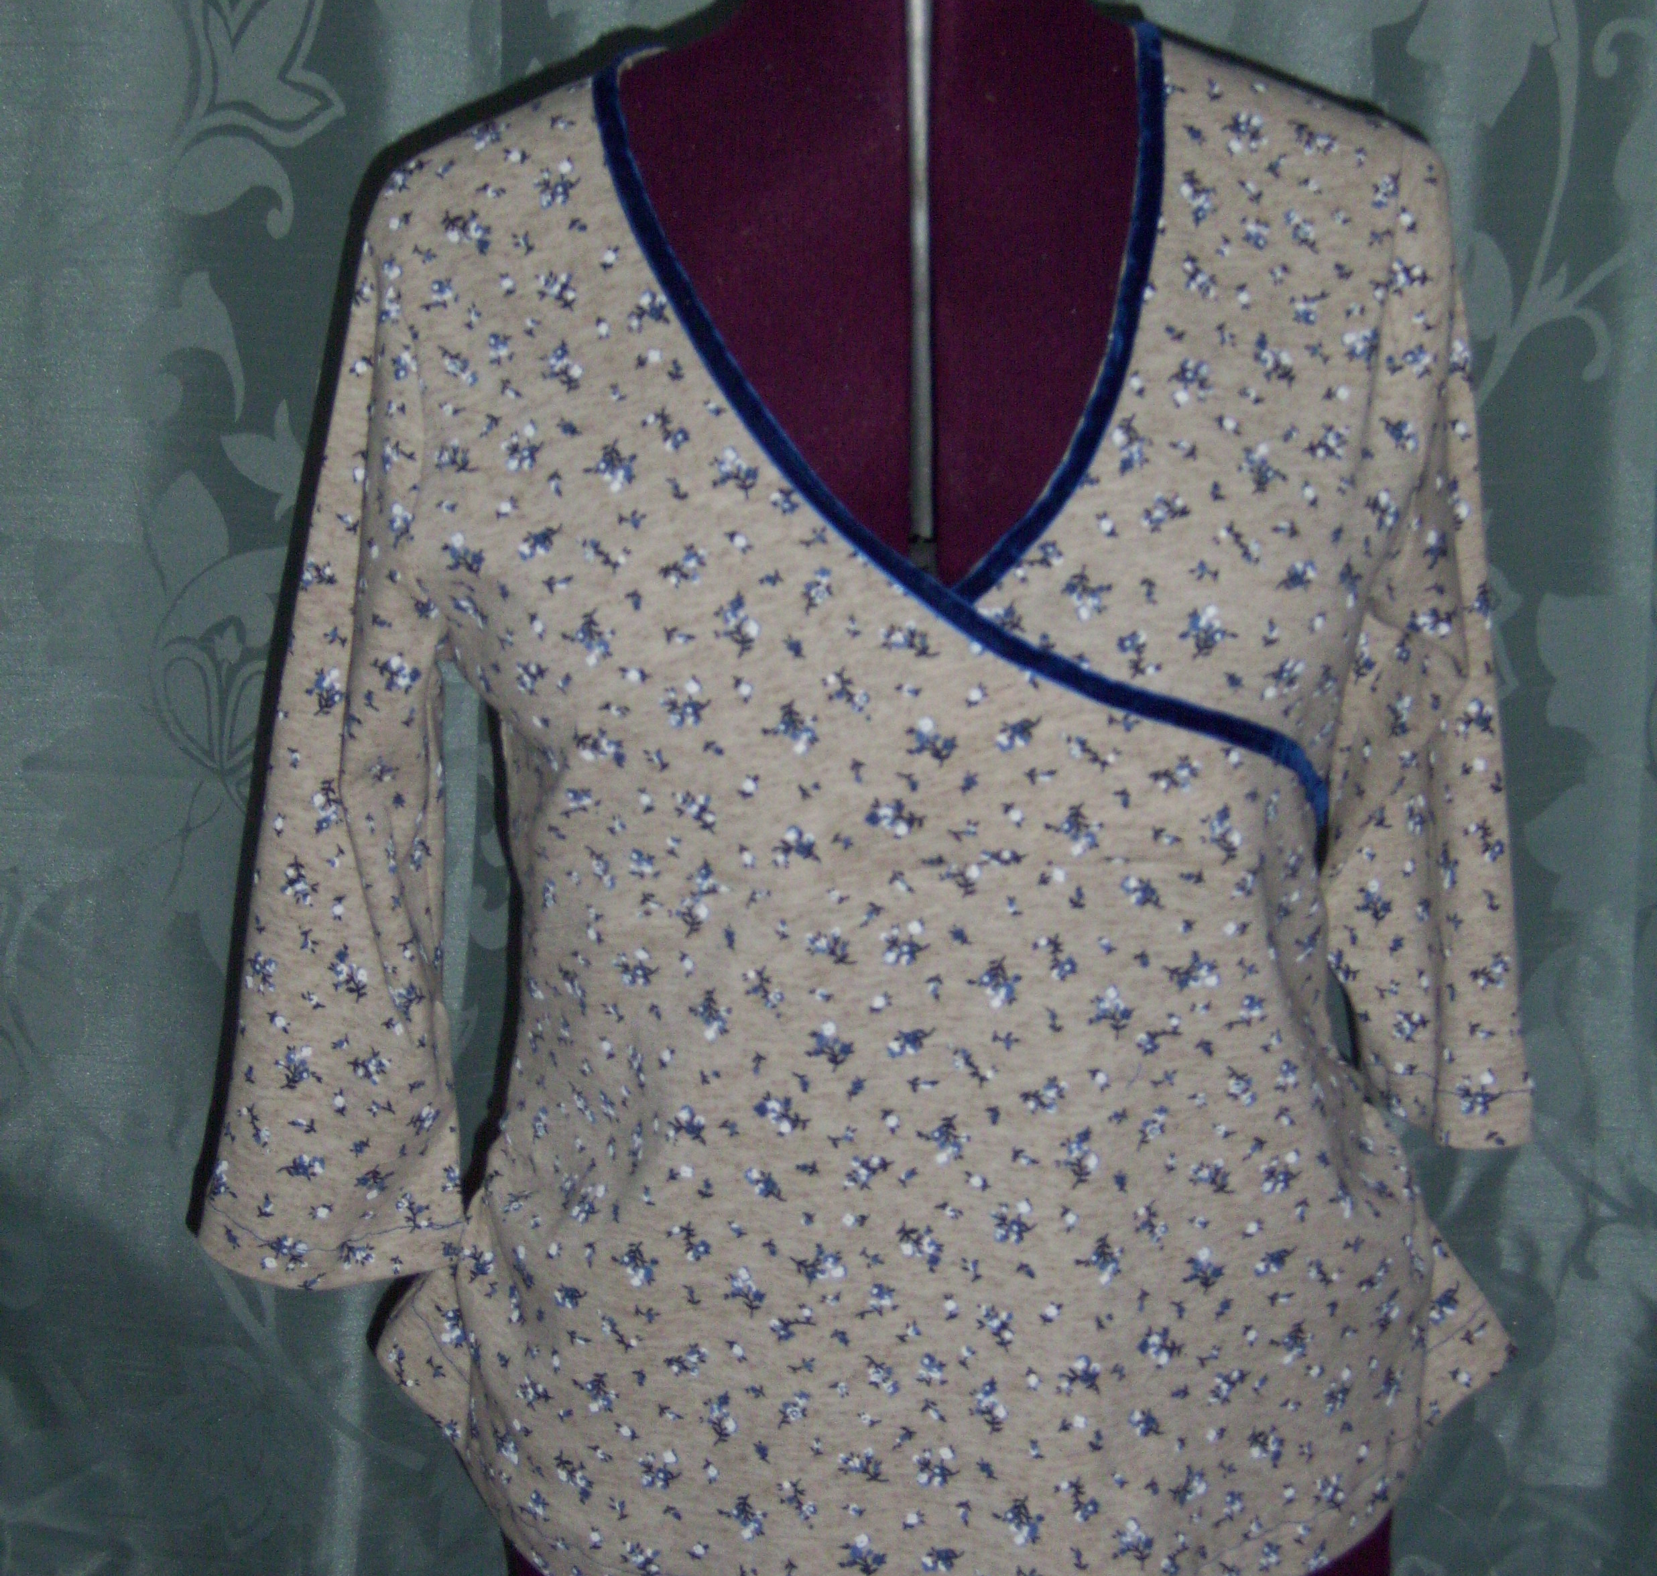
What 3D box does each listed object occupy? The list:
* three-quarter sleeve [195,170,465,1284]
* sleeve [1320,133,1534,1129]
[{"bbox_3d":[-0.199,-0.022,1.705,0.118,0.460,0.125,-2,17,-2],"label":"three-quarter sleeve"},{"bbox_3d":[0.244,-0.053,1.735,0.100,0.440,0.140,-2,17,-2],"label":"sleeve"}]

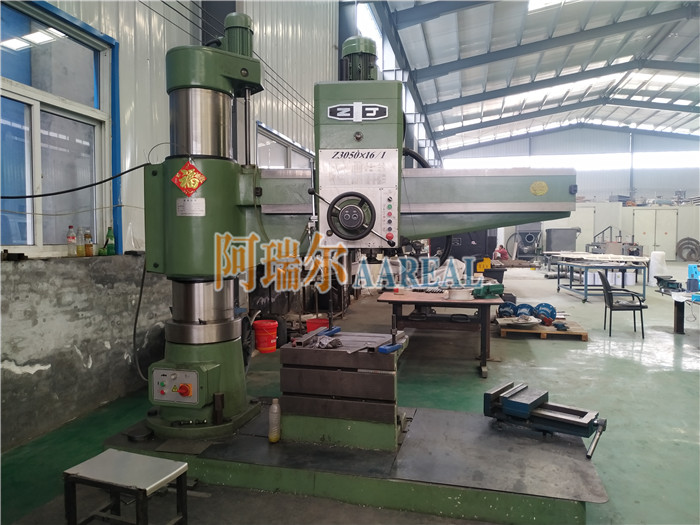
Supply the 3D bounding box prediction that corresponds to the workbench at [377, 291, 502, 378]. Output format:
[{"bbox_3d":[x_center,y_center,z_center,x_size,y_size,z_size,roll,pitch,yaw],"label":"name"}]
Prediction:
[{"bbox_3d":[0.893,0.683,4.868,1.140,0.700,0.760,1,3,10],"label":"workbench"}]

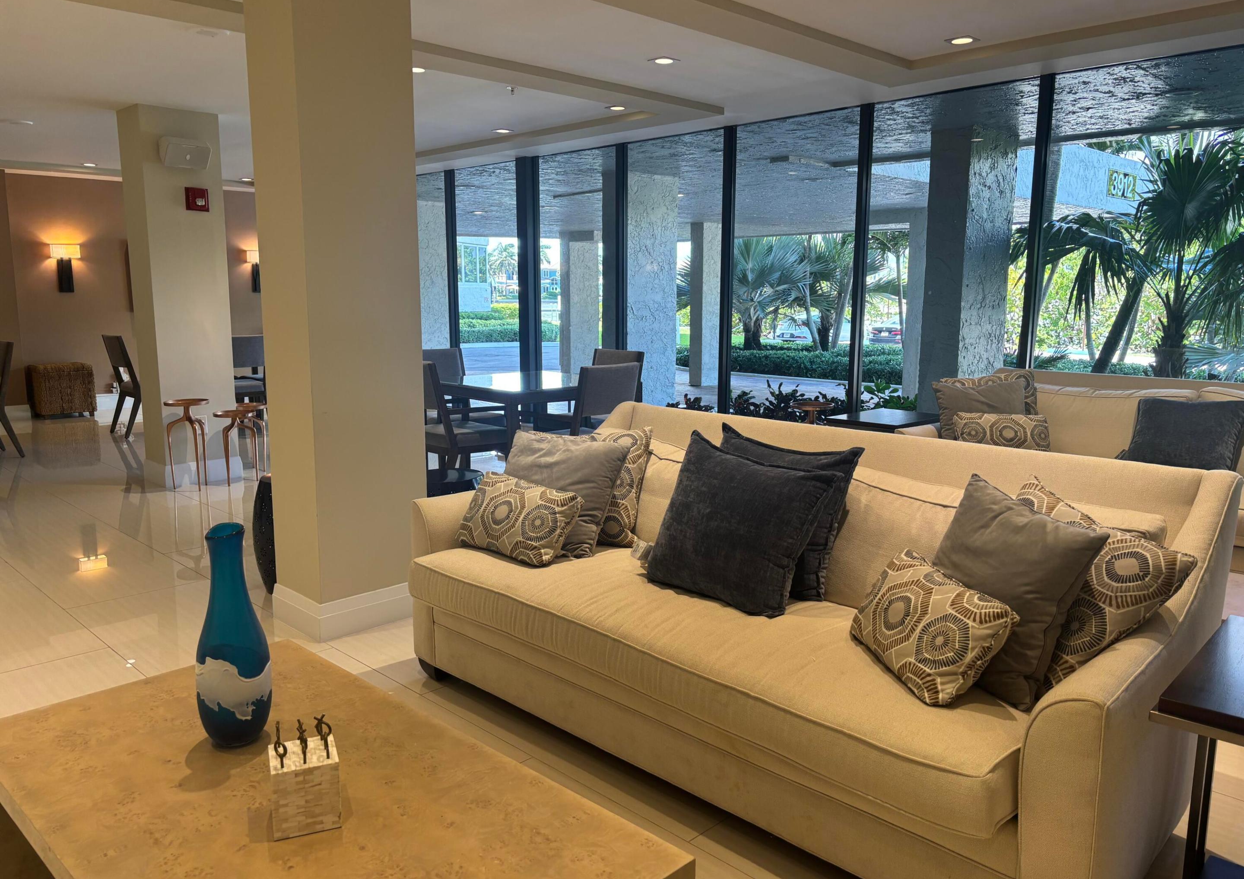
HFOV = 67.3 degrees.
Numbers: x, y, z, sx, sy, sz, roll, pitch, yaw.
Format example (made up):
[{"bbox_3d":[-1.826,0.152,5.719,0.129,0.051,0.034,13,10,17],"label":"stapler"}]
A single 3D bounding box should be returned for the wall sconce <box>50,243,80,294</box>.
[{"bbox_3d":[-5.975,-1.831,10.042,0.260,0.500,0.110,-9,13,-44],"label":"wall sconce"}]

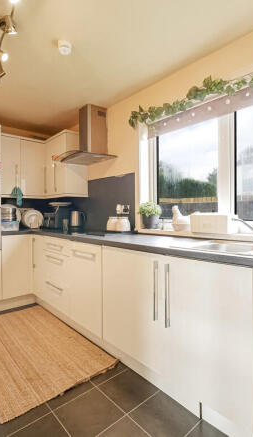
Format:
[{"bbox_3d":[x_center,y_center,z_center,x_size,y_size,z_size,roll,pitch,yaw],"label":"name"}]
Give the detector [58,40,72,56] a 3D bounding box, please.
[{"bbox_3d":[-0.452,-1.240,1.720,0.100,0.045,0.100,0,1,0],"label":"detector"}]

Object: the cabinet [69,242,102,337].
[{"bbox_3d":[-0.148,0.570,2.224,0.570,0.730,0.528,-1,1,-42],"label":"cabinet"}]

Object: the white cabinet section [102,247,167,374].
[{"bbox_3d":[0.228,0.579,1.815,0.570,0.742,0.605,-1,1,-42],"label":"white cabinet section"}]

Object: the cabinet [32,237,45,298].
[{"bbox_3d":[-0.838,0.564,2.985,0.570,0.730,0.310,-1,1,-42],"label":"cabinet"}]

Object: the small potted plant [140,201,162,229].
[{"bbox_3d":[0.244,-0.040,2.400,0.220,0.285,0.220,0,2,0],"label":"small potted plant"}]

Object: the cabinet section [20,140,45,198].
[{"bbox_3d":[-1.347,-0.661,3.255,0.316,0.745,0.320,-1,1,-42],"label":"cabinet section"}]

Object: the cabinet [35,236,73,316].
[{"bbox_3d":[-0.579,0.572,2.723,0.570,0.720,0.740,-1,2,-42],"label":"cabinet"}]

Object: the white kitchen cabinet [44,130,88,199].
[{"bbox_3d":[-0.812,-0.678,3.176,0.310,0.770,0.600,-1,2,-42],"label":"white kitchen cabinet"}]

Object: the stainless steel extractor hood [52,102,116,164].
[{"bbox_3d":[-0.463,-0.964,2.686,0.470,0.610,0.600,-1,2,-42],"label":"stainless steel extractor hood"}]

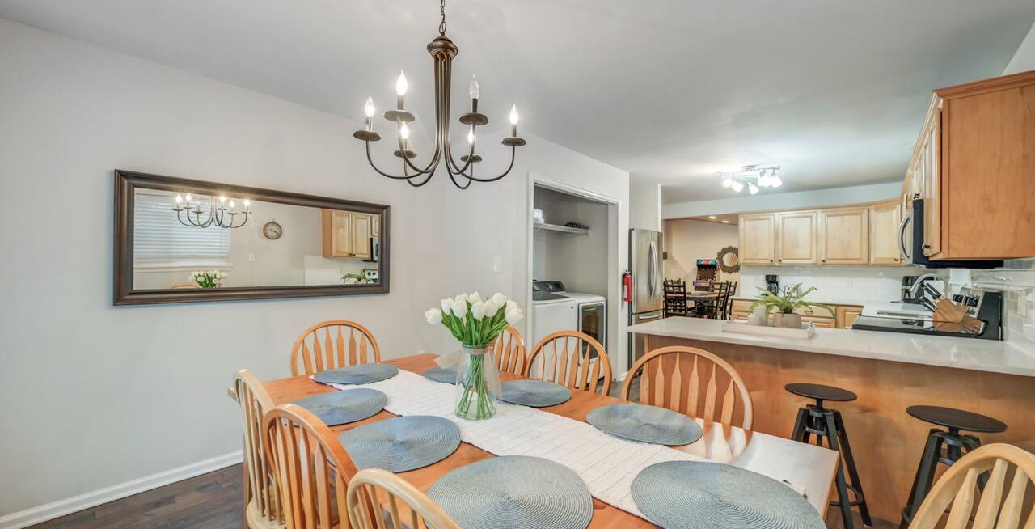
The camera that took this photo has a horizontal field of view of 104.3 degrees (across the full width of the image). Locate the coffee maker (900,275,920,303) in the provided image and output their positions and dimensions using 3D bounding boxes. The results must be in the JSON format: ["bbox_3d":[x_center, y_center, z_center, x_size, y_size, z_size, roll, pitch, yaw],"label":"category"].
[{"bbox_3d":[4.557,0.306,4.643,0.220,0.320,0.180,0,0,-3],"label":"coffee maker"}]

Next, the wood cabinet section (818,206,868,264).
[{"bbox_3d":[4.399,-0.367,5.428,0.522,0.777,0.330,0,-1,41],"label":"wood cabinet section"}]

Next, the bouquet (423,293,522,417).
[{"bbox_3d":[-0.155,0.336,1.508,0.355,0.452,0.335,0,0,-6],"label":"bouquet"}]

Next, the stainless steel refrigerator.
[{"bbox_3d":[1.431,0.475,5.336,0.790,1.780,0.870,0,0,42],"label":"stainless steel refrigerator"}]

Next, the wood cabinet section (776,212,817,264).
[{"bbox_3d":[4.021,-0.368,5.757,0.481,0.777,0.330,0,-1,41],"label":"wood cabinet section"}]

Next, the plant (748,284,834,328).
[{"bbox_3d":[1.678,0.284,2.480,0.450,0.280,0.400,0,0,42],"label":"plant"}]

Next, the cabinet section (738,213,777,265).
[{"bbox_3d":[3.652,-0.368,6.078,0.496,0.777,0.330,0,-1,41],"label":"cabinet section"}]

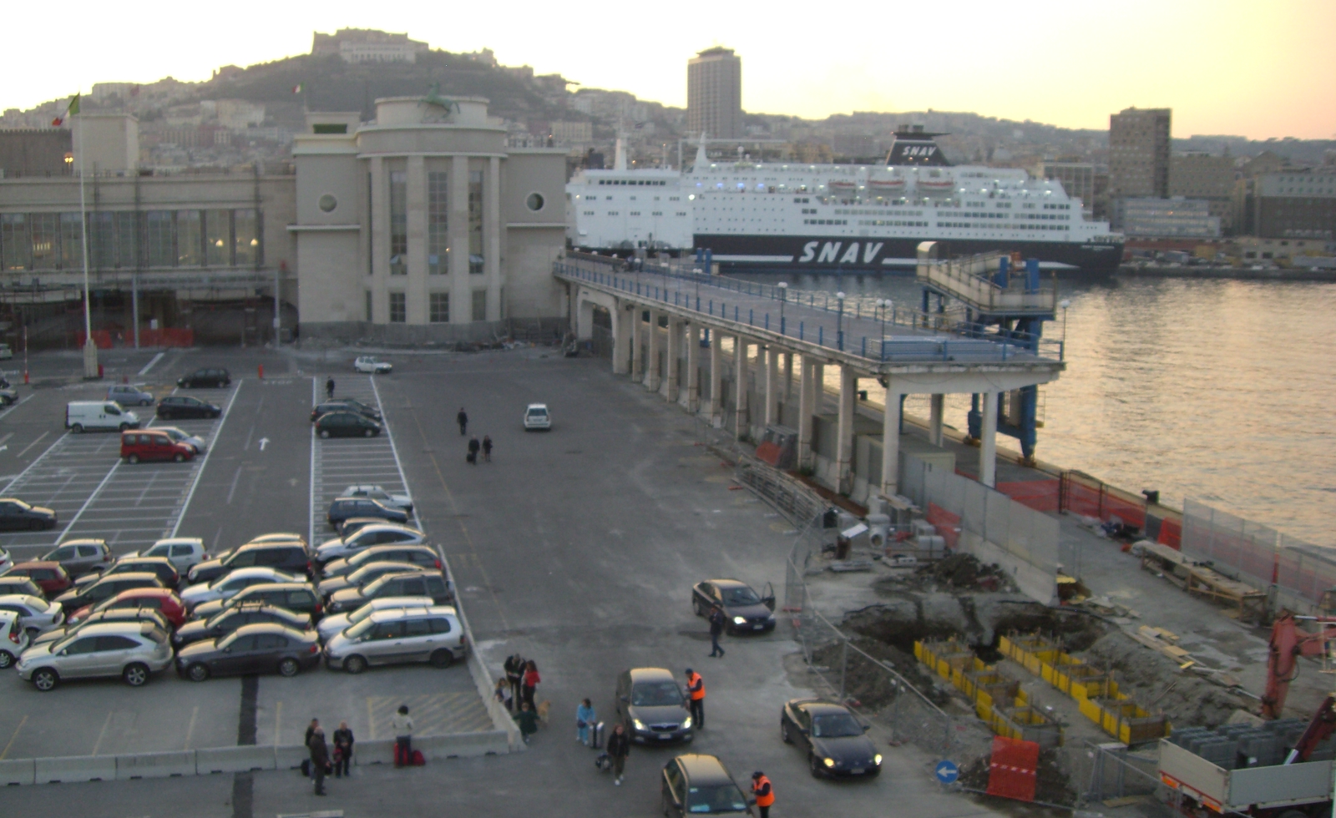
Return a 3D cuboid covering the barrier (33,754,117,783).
[{"bbox_3d":[-15.614,9.472,38.772,2.020,0.630,0.500,-1,8,-10],"label":"barrier"}]

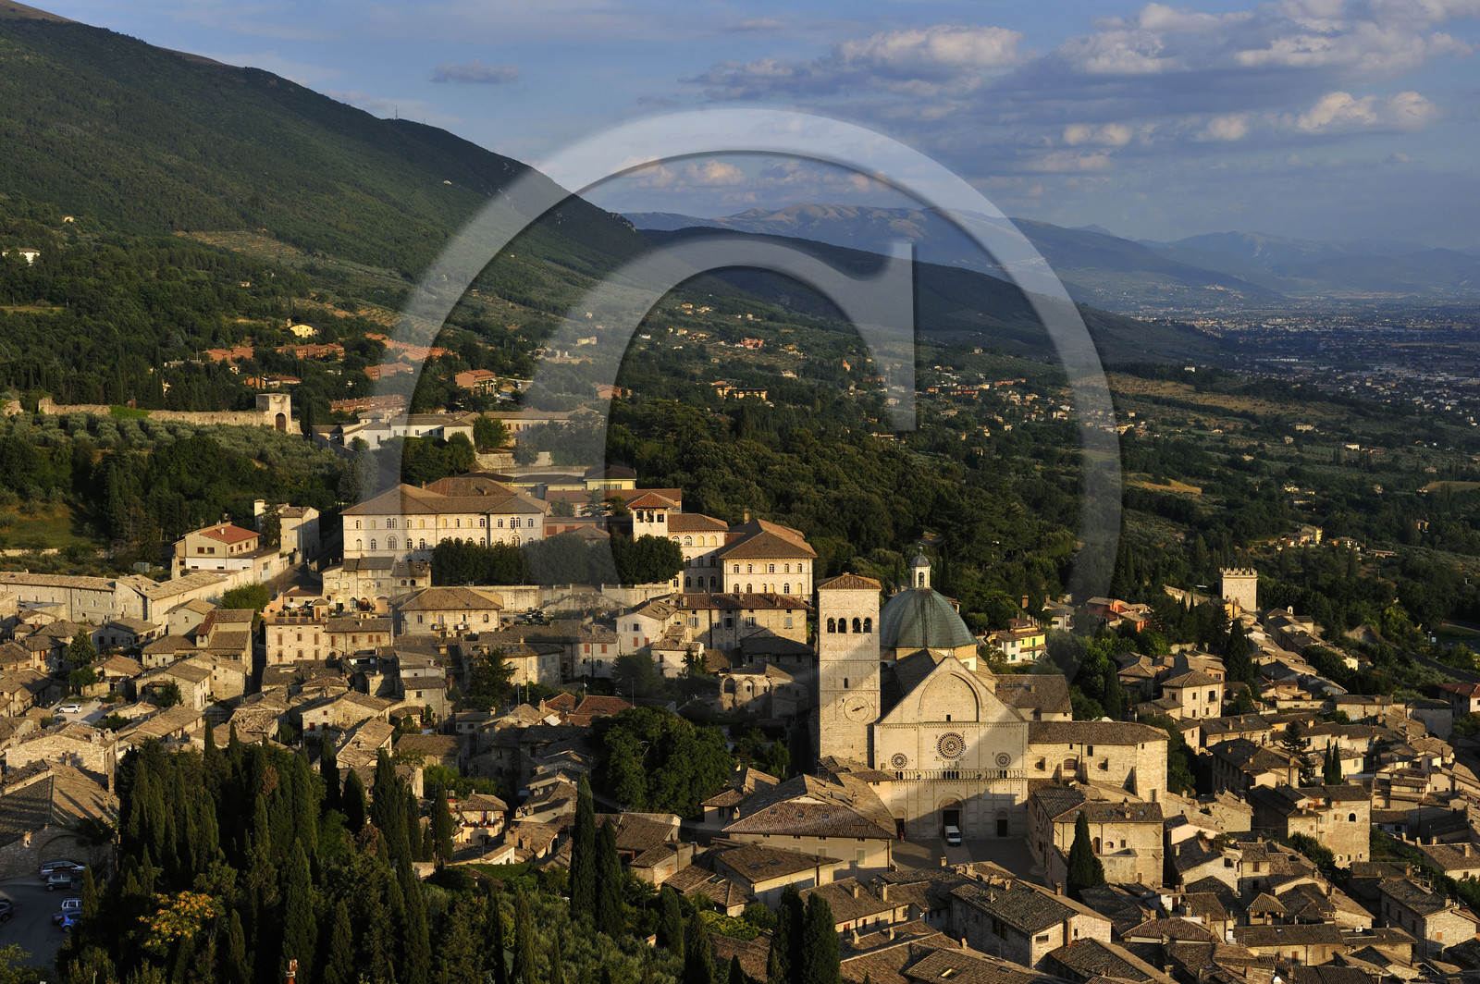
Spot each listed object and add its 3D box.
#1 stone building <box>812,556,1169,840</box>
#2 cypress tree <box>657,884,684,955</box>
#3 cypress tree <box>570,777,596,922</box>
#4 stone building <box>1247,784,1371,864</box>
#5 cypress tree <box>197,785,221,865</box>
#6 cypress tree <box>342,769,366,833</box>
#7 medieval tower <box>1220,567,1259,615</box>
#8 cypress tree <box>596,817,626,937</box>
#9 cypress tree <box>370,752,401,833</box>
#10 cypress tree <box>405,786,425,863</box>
[{"bbox_3d":[40.060,31.770,369.330,56.800,43.000,55.000,0,6,-2],"label":"stone building"},{"bbox_3d":[-7.710,47.680,237.450,2.900,7.900,2.900,0,6,0],"label":"cypress tree"},{"bbox_3d":[-17.530,39.710,238.930,3.100,16.400,3.100,0,6,0],"label":"cypress tree"},{"bbox_3d":[97.587,56.303,366.619,16.500,12.200,14.000,-1,6,-6],"label":"stone building"},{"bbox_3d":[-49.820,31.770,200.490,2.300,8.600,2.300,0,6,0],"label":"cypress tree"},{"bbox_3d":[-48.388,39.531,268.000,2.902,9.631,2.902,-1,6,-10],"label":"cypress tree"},{"bbox_3d":[152.010,30.910,650.030,10.200,14.800,8.800,1,7,6],"label":"medieval tower"},{"bbox_3d":[-14.983,44.475,246.000,3.463,14.468,3.463,-1,6,-4],"label":"cypress tree"},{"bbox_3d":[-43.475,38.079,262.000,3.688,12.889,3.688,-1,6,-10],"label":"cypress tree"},{"bbox_3d":[-41.684,42.641,274.000,2.522,10.158,2.522,-1,6,-9],"label":"cypress tree"}]

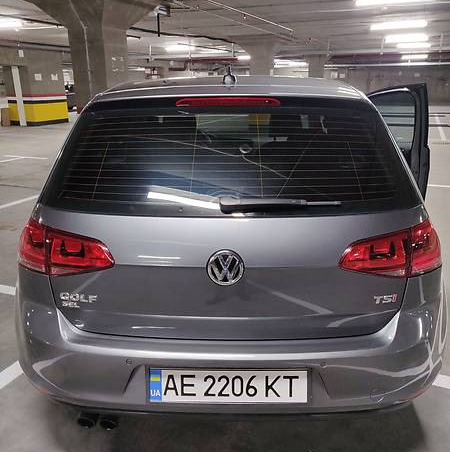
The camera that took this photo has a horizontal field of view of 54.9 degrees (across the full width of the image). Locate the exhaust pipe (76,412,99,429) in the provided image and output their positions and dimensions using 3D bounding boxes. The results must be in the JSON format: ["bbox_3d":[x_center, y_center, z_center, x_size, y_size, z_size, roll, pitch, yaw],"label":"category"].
[{"bbox_3d":[-0.508,0.721,1.601,0.068,0.065,0.100,1,19,2],"label":"exhaust pipe"}]

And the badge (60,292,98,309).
[{"bbox_3d":[-0.496,0.253,1.471,0.128,0.054,0.012,3,19,7],"label":"badge"}]

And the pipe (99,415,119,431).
[{"bbox_3d":[-0.428,0.724,1.592,0.068,0.065,0.100,1,19,2],"label":"pipe"}]

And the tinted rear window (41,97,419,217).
[{"bbox_3d":[0.009,-0.239,1.517,1.300,0.450,0.090,1,-16,2],"label":"tinted rear window"}]

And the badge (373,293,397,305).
[{"bbox_3d":[0.552,0.249,1.481,0.080,0.033,0.010,-2,19,-6],"label":"badge"}]

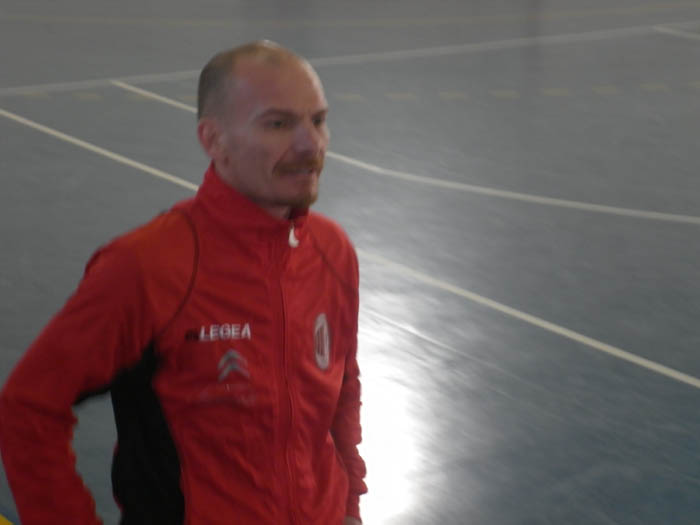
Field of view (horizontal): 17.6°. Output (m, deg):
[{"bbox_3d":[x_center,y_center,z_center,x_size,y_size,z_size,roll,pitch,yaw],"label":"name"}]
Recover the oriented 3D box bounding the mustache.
[{"bbox_3d":[-0.066,-0.133,3.100,0.072,0.023,0.030,-10,17,-34],"label":"mustache"}]

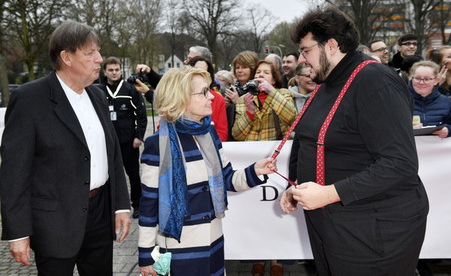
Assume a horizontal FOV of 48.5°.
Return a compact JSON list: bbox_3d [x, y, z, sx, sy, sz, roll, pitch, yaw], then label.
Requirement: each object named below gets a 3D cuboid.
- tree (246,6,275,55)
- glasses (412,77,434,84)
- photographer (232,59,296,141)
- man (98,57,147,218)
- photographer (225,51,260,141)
[{"bbox_3d":[4.284,-10.372,61.288,4.200,11.800,4.200,0,5,0],"label":"tree"},{"bbox_3d":[1.512,-0.435,3.810,0.136,0.043,0.135,4,7,33],"label":"glasses"},{"bbox_3d":[0.301,0.231,3.960,0.560,1.680,0.500,2,6,16],"label":"photographer"},{"bbox_3d":[-1.219,-0.004,5.676,0.620,1.820,0.360,-1,6,-7],"label":"man"},{"bbox_3d":[0.172,0.158,4.305,0.520,1.760,0.460,2,6,19],"label":"photographer"}]

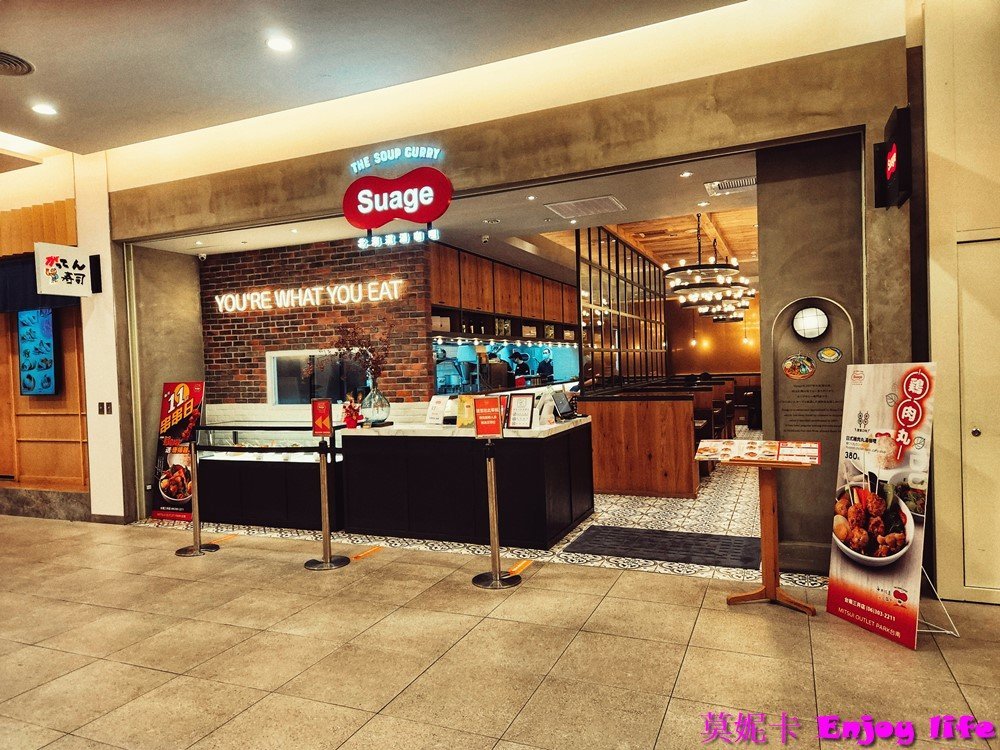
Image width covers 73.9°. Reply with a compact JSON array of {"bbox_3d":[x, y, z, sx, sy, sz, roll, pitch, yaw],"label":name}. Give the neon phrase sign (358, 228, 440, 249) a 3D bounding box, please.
[{"bbox_3d":[-0.849,-1.138,5.550,0.800,0.095,0.050,-2,1,23],"label":"neon phrase sign"}]

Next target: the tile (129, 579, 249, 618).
[{"bbox_3d":[-2.126,1.561,4.632,0.600,0.015,0.600,-1,1,23],"label":"tile"}]

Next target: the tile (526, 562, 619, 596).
[{"bbox_3d":[0.536,1.453,4.725,0.600,0.010,0.600,-2,1,23],"label":"tile"}]

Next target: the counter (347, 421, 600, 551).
[{"bbox_3d":[-0.305,0.972,6.601,2.180,1.000,1.460,-1,1,23],"label":"counter"}]

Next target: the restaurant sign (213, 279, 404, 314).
[{"bbox_3d":[-2.201,-0.846,7.444,2.600,0.210,0.050,-2,1,23],"label":"restaurant sign"}]

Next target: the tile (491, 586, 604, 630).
[{"bbox_3d":[0.315,1.489,4.237,0.600,0.015,0.600,-1,1,23],"label":"tile"}]

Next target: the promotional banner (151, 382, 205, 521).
[{"bbox_3d":[-3.482,0.815,7.225,0.600,1.480,0.280,-2,1,23],"label":"promotional banner"}]

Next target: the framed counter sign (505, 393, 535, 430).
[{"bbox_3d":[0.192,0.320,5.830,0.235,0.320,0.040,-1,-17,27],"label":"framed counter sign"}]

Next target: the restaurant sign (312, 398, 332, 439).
[{"bbox_3d":[-1.421,0.342,5.317,0.210,0.300,0.030,-2,1,29],"label":"restaurant sign"}]

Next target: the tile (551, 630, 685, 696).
[{"bbox_3d":[0.625,1.471,3.414,0.600,0.010,0.600,-2,1,23],"label":"tile"}]

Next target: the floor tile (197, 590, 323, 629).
[{"bbox_3d":[-1.575,1.546,4.395,0.600,0.015,0.600,-1,1,23],"label":"floor tile"}]

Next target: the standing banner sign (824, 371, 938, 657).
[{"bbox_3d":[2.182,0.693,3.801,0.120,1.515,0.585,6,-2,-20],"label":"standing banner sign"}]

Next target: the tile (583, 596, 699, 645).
[{"bbox_3d":[0.866,1.475,4.000,0.600,0.015,0.600,-1,1,23],"label":"tile"}]

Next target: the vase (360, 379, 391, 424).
[{"bbox_3d":[-1.270,0.259,6.750,0.295,0.455,0.295,-2,1,0],"label":"vase"}]

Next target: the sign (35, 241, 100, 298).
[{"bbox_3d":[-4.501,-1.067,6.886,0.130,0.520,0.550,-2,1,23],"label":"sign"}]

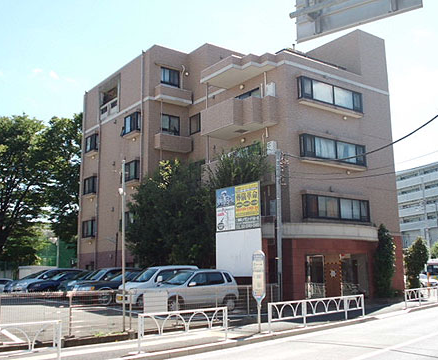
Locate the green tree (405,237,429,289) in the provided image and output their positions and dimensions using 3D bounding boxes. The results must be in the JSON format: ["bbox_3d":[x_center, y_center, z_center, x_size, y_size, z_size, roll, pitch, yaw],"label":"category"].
[{"bbox_3d":[10.669,4.676,28.395,1.350,3.400,1.300,7,-12,-36],"label":"green tree"}]

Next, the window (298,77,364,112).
[{"bbox_3d":[5.694,-4.195,26.570,4.550,1.100,0.270,7,-12,-36],"label":"window"}]

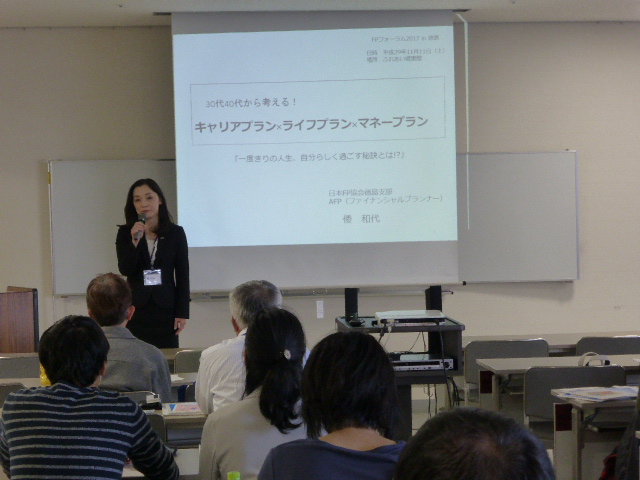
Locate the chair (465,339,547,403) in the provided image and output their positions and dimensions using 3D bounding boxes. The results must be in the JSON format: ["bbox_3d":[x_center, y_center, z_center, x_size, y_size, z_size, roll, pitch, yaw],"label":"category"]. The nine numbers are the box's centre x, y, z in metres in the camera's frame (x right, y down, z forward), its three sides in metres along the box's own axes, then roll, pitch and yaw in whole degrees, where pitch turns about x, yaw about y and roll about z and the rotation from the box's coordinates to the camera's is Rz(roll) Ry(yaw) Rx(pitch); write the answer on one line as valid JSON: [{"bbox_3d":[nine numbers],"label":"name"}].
[{"bbox_3d":[0.918,0.873,8.139,0.450,0.760,0.500,-1,2,-6],"label":"chair"}]

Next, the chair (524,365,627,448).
[{"bbox_3d":[1.068,0.909,6.918,0.450,0.760,0.500,-1,2,-6],"label":"chair"}]

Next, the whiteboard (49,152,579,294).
[{"bbox_3d":[-0.002,-0.123,10.675,3.600,0.900,0.060,-1,2,-6],"label":"whiteboard"}]

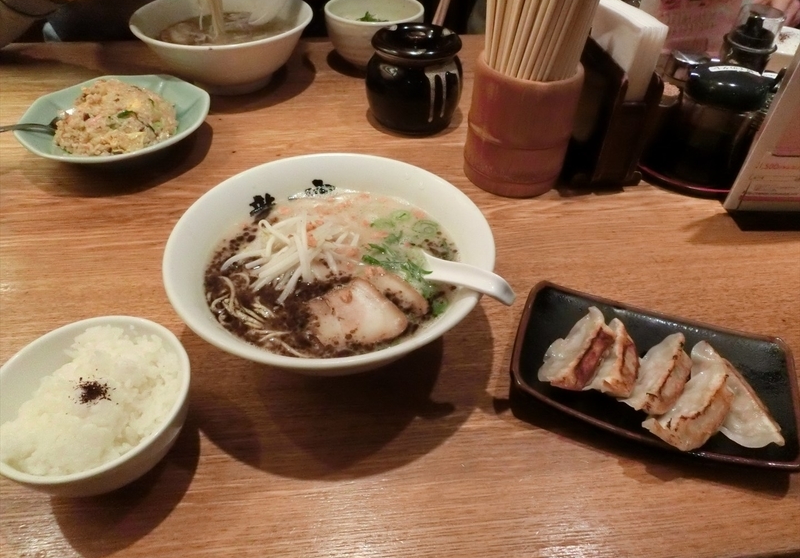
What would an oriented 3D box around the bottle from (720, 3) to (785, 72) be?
[{"bbox_3d":[0.356,-0.220,0.615,0.060,0.122,0.060,2,43,0],"label":"bottle"}]

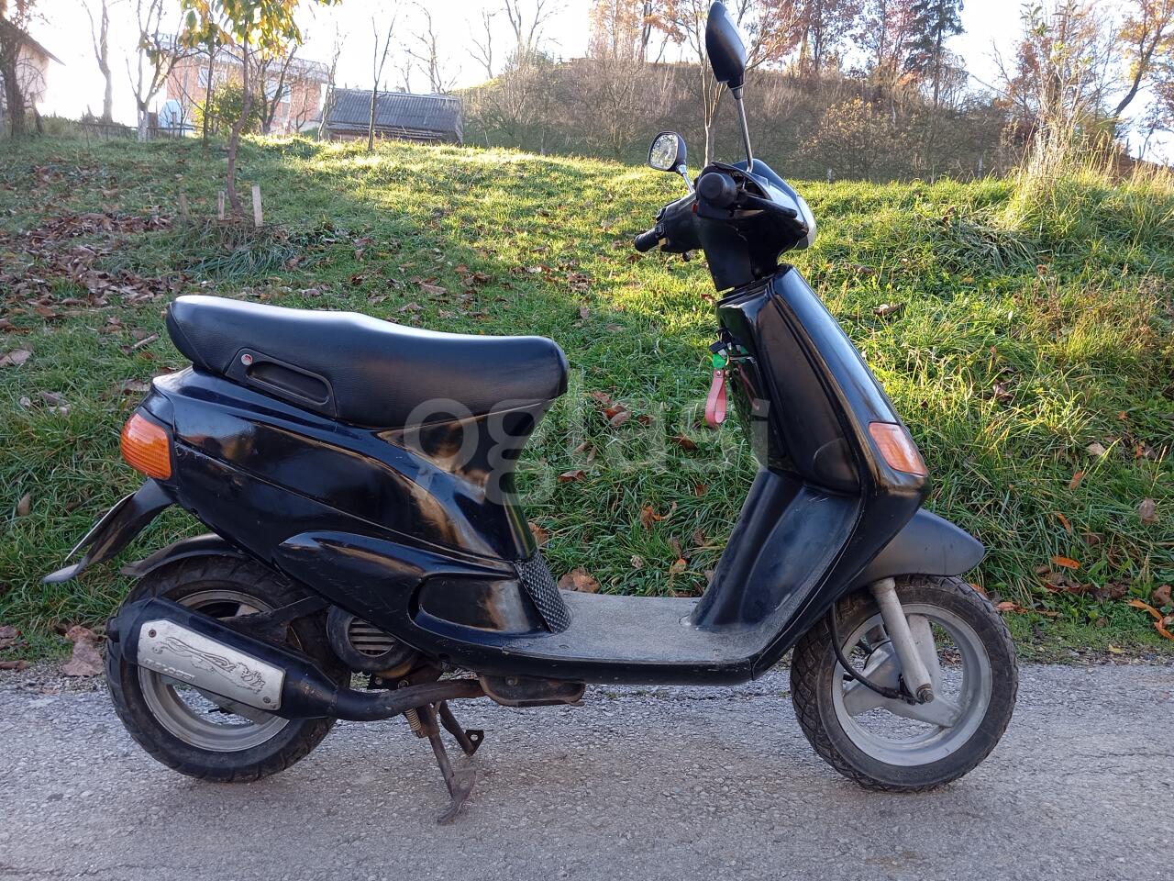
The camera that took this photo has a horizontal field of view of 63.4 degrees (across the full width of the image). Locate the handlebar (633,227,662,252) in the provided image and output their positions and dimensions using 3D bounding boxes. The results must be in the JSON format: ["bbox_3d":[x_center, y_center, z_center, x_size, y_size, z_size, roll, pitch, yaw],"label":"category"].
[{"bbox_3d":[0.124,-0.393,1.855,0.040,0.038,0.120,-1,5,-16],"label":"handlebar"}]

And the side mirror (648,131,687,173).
[{"bbox_3d":[0.159,-0.571,1.880,0.045,0.085,0.110,-2,5,-24],"label":"side mirror"}]

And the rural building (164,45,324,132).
[{"bbox_3d":[-22.800,-21.600,62.000,9.500,5.600,8.000,-3,6,-38],"label":"rural building"}]

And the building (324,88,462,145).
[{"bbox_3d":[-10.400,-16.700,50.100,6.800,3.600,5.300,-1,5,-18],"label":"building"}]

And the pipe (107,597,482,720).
[{"bbox_3d":[-0.460,0.352,1.530,0.590,0.190,0.140,0,5,-1],"label":"pipe"}]

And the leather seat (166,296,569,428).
[{"bbox_3d":[-0.364,-0.134,1.597,0.670,0.210,0.260,1,5,0],"label":"leather seat"}]

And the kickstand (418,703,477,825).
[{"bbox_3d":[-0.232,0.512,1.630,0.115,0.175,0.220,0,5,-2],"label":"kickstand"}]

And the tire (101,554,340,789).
[{"bbox_3d":[-0.612,0.385,1.630,0.410,0.410,0.100,0,5,-2],"label":"tire"}]

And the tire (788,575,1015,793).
[{"bbox_3d":[0.557,0.419,1.667,0.410,0.410,0.100,0,5,-5],"label":"tire"}]

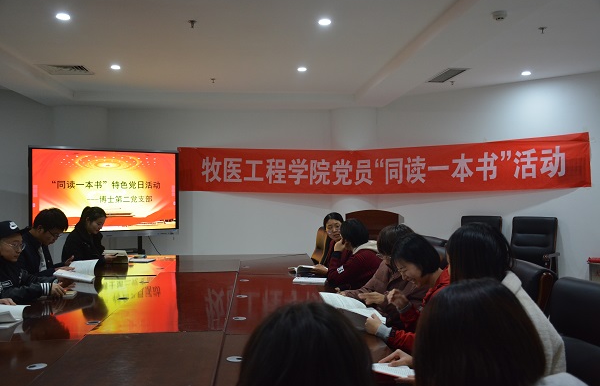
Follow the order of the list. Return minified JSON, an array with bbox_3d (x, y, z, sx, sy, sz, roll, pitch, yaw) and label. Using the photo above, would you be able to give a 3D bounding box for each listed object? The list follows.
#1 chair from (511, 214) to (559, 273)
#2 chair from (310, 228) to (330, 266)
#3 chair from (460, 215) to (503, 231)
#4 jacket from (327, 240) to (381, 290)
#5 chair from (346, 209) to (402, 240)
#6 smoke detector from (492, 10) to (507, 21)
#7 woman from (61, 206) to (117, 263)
[{"bbox_3d":[2.550,0.813,6.450,0.620,1.060,0.660,-1,-1,43],"label":"chair"},{"bbox_3d":[0.310,0.811,4.750,0.600,1.050,0.650,-1,-1,41],"label":"chair"},{"bbox_3d":[2.170,0.820,7.000,0.620,1.060,0.660,-1,-1,36],"label":"chair"},{"bbox_3d":[0.410,0.582,3.870,0.420,0.550,0.460,-1,-1,26],"label":"jacket"},{"bbox_3d":[0.880,0.783,7.000,0.680,1.150,0.550,-1,-1,19],"label":"chair"},{"bbox_3d":[1.488,-1.322,4.220,0.110,0.052,0.110,0,-1,0],"label":"smoke detector"},{"bbox_3d":[-1.680,0.734,4.900,0.700,1.230,0.480,0,-1,15],"label":"woman"}]

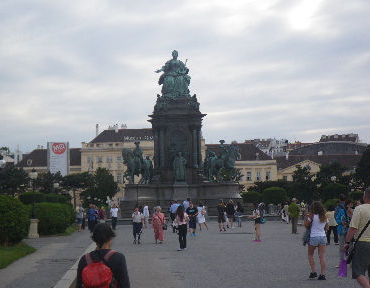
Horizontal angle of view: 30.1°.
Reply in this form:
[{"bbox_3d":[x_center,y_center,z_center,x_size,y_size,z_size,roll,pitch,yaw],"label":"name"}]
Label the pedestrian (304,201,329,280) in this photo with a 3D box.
[{"bbox_3d":[2.772,2.034,14.500,0.540,1.650,0.420,-1,-5,0],"label":"pedestrian"}]

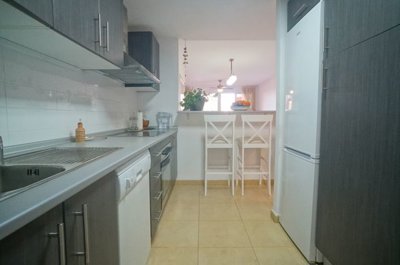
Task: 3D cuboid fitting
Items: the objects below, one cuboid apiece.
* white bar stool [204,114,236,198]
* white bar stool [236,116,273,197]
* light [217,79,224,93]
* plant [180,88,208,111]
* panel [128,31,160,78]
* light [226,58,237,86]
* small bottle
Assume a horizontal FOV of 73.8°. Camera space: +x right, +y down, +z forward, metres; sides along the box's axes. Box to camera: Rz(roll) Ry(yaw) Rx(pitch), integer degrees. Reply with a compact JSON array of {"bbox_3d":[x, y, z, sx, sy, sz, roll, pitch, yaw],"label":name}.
[{"bbox_3d":[0.265,0.284,3.598,0.400,1.040,0.450,0,4,0],"label":"white bar stool"},{"bbox_3d":[0.730,0.284,3.598,0.400,1.040,0.450,0,4,-2],"label":"white bar stool"},{"bbox_3d":[0.776,-1.761,10.103,0.300,0.500,0.300,0,4,0],"label":"light"},{"bbox_3d":[-0.078,-0.478,3.957,0.410,0.340,0.380,0,4,0],"label":"plant"},{"bbox_3d":[-0.730,-0.903,3.506,0.340,0.670,0.560,0,4,0],"label":"panel"},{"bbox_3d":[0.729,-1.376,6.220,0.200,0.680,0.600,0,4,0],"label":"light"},{"bbox_3d":[-0.843,-0.003,1.884,0.068,0.165,0.068,0,4,0],"label":"small bottle"}]

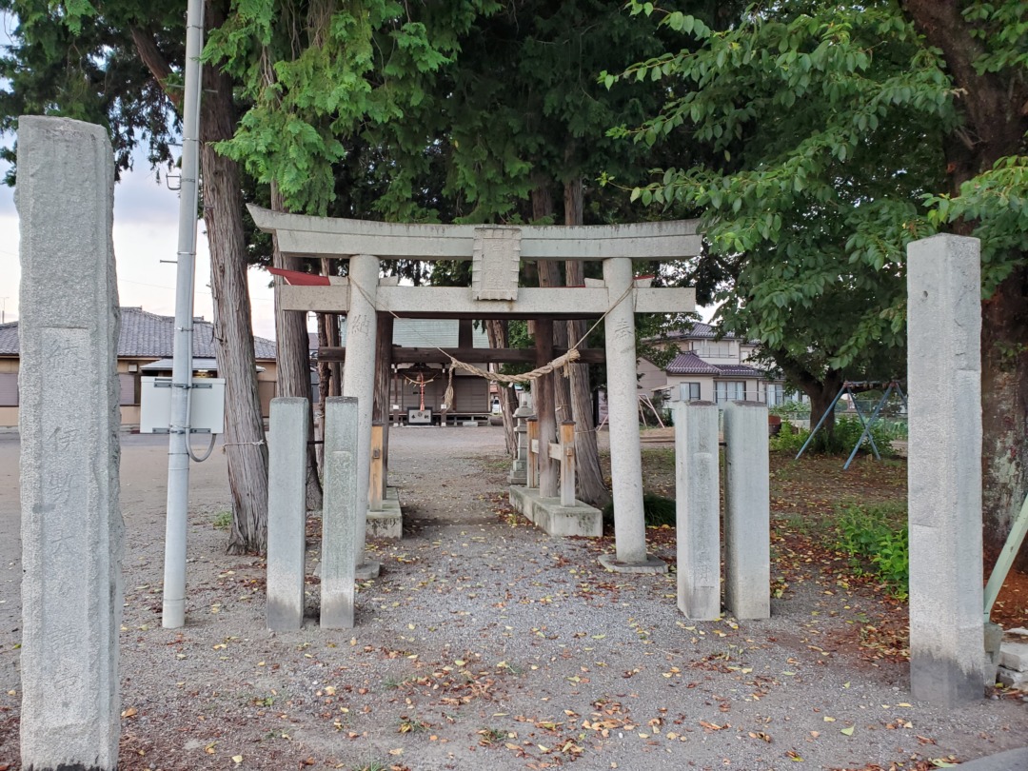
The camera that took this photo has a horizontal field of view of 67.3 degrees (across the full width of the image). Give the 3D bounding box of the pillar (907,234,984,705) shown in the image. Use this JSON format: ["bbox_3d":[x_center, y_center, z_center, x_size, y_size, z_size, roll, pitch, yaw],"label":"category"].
[{"bbox_3d":[2.186,0.414,3.924,0.230,2.300,0.230,0,-1,-19],"label":"pillar"}]

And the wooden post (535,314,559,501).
[{"bbox_3d":[0.409,0.258,9.717,0.220,2.260,0.220,-1,-1,-8],"label":"wooden post"}]

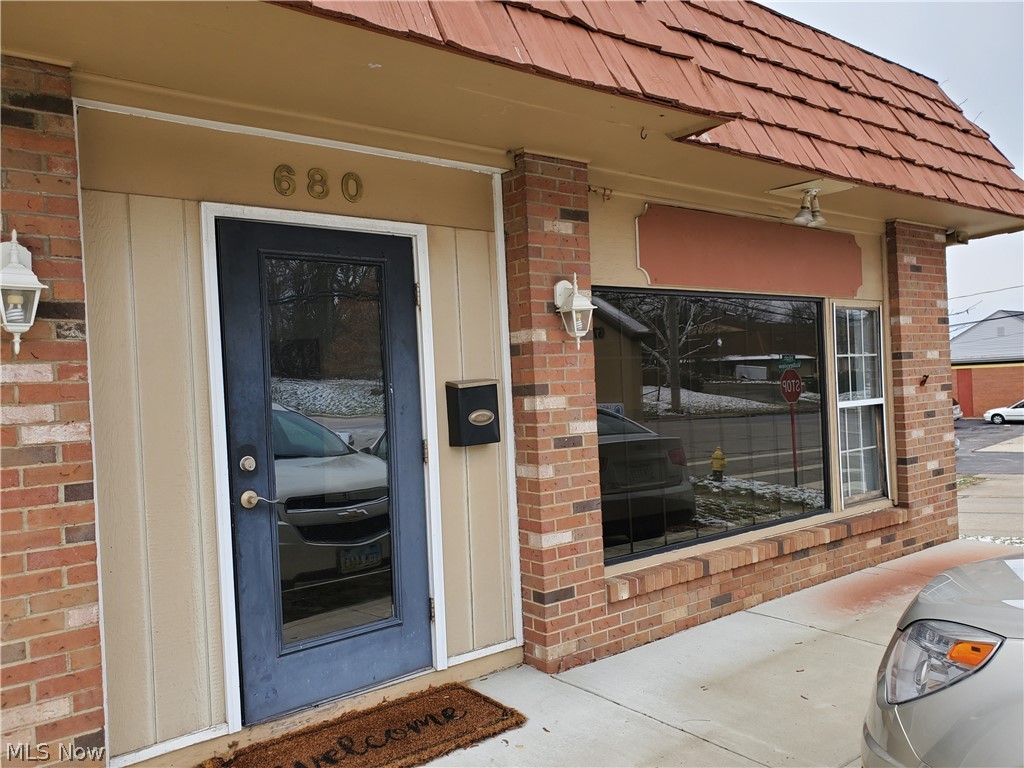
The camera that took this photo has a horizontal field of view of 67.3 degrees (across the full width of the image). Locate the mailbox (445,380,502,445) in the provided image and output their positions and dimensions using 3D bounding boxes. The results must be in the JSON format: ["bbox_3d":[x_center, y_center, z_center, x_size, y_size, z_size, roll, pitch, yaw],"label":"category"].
[{"bbox_3d":[-0.183,0.134,3.730,0.240,0.319,0.115,-3,0,-36],"label":"mailbox"}]

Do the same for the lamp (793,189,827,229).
[{"bbox_3d":[1.848,-1.090,4.772,0.180,0.230,0.170,-3,0,-36],"label":"lamp"}]

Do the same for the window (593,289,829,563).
[{"bbox_3d":[1.328,0.190,4.815,2.300,1.520,0.080,-3,0,-36],"label":"window"}]

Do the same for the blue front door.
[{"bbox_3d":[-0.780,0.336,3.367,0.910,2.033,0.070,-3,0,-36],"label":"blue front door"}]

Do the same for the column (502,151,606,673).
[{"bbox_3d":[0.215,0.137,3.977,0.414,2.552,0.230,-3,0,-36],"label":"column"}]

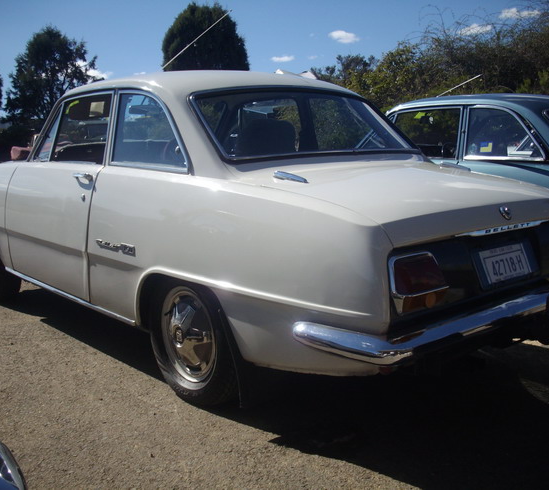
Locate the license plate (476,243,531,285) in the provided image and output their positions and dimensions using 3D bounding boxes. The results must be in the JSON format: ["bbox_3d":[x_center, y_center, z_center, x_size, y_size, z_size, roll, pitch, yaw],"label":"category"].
[{"bbox_3d":[0.788,0.060,2.369,0.262,0.110,0.012,-9,-10,-40],"label":"license plate"}]

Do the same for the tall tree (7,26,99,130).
[{"bbox_3d":[-11.447,-8.234,35.369,5.200,6.800,5.200,-4,10,-17],"label":"tall tree"}]

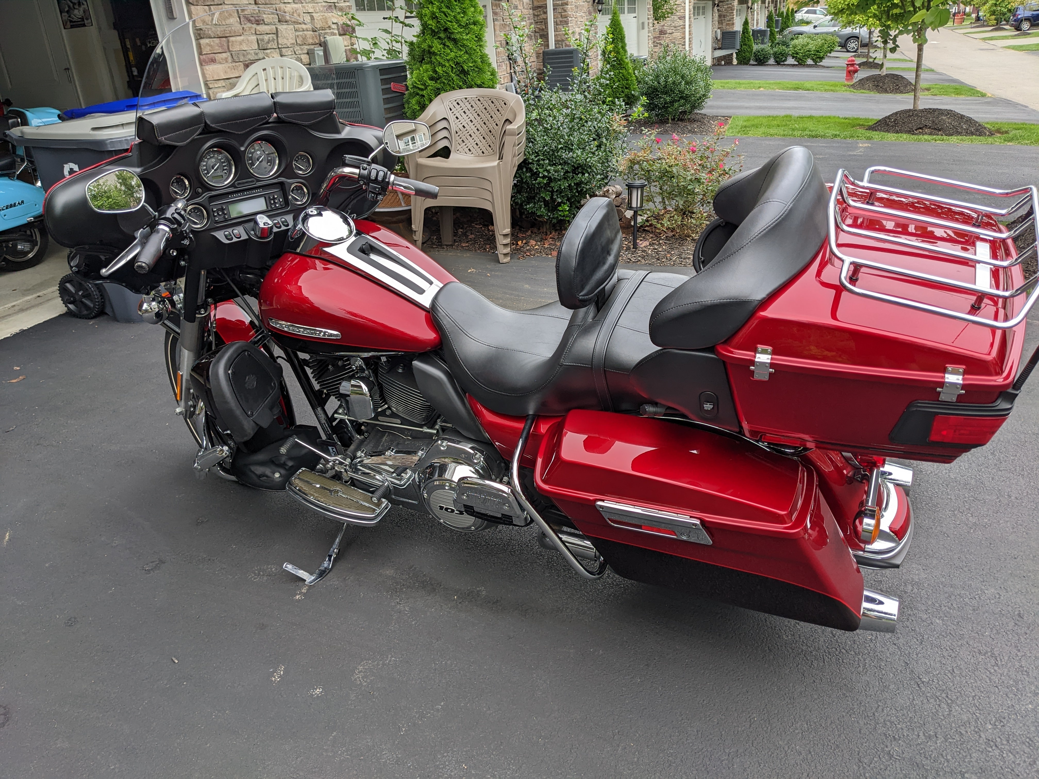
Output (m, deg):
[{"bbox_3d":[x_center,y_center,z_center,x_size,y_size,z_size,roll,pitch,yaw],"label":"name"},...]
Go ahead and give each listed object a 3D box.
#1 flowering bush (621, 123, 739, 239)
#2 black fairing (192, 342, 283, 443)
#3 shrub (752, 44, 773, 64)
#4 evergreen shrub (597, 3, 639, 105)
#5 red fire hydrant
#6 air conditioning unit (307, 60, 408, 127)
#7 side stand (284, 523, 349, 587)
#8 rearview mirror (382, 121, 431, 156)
[{"bbox_3d":[1.166,-1.515,5.850,0.880,0.820,0.850,-5,22,0],"label":"flowering bush"},{"bbox_3d":[-0.790,0.010,2.270,0.210,0.280,0.200,8,34,21],"label":"black fairing"},{"bbox_3d":[9.284,-12.824,31.000,0.800,0.800,0.800,-5,22,0],"label":"shrub"},{"bbox_3d":[1.972,-6.693,16.200,0.830,1.950,0.830,-5,22,0],"label":"evergreen shrub"},{"bbox_3d":[9.662,-9.262,23.500,0.400,0.750,0.380,4,24,21],"label":"red fire hydrant"},{"bbox_3d":[-1.483,-2.726,7.743,0.680,0.680,0.680,4,24,22],"label":"air conditioning unit"},{"bbox_3d":[-0.595,0.477,2.400,0.150,0.170,0.220,5,24,22],"label":"side stand"},{"bbox_3d":[-0.327,-0.725,2.340,0.142,0.100,0.045,-14,23,-22],"label":"rearview mirror"}]

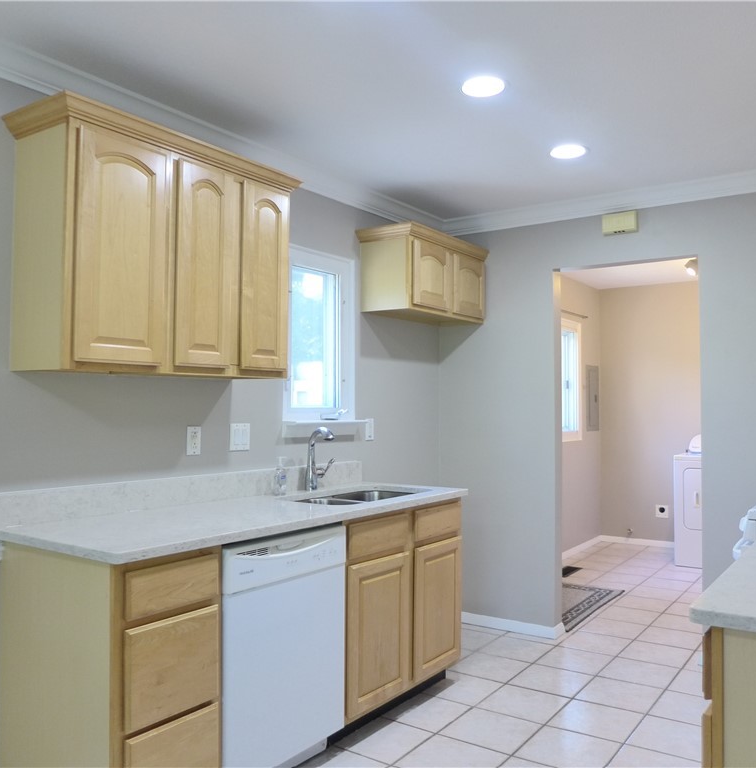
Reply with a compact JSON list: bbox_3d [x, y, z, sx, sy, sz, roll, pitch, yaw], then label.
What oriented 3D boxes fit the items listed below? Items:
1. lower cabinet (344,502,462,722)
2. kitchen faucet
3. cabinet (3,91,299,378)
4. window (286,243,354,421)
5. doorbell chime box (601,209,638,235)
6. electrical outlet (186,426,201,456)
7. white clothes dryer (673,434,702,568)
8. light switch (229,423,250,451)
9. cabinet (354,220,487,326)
[{"bbox_3d":[-0.100,0.959,3.251,0.620,0.863,0.915,-1,-2,36],"label":"lower cabinet"},{"bbox_3d":[-0.240,0.350,3.305,0.182,0.294,0.113,-1,-2,36],"label":"kitchen faucet"},{"bbox_3d":[-0.761,-0.441,2.604,0.367,0.828,1.042,-1,-2,36],"label":"cabinet"},{"bbox_3d":[-0.301,-0.239,3.573,0.090,0.848,0.545,-1,-2,36],"label":"window"},{"bbox_3d":[1.310,-0.875,3.854,0.173,0.103,0.051,-1,-3,35],"label":"doorbell chime box"},{"bbox_3d":[-0.748,0.234,2.905,0.010,0.115,0.071,-1,-2,36],"label":"electrical outlet"},{"bbox_3d":[2.966,0.985,6.025,0.700,1.080,0.670,-1,-2,36],"label":"white clothes dryer"},{"bbox_3d":[-0.599,0.233,3.107,0.010,0.117,0.118,-1,-2,36],"label":"light switch"},{"bbox_3d":[0.282,-0.589,4.018,0.369,0.435,0.851,-1,-2,36],"label":"cabinet"}]

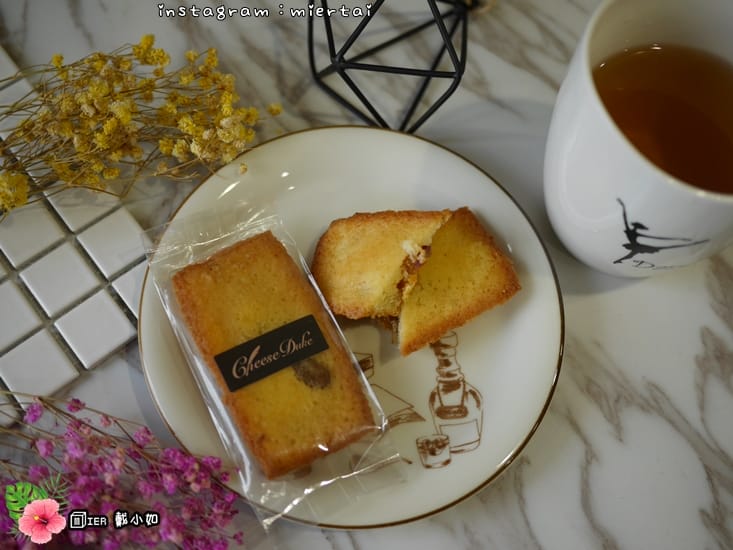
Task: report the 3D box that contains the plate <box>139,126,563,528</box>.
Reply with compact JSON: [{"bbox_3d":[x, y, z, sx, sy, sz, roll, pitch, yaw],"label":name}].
[{"bbox_3d":[-0.005,0.016,0.330,0.160,0.019,0.160,0,68,-3],"label":"plate"}]

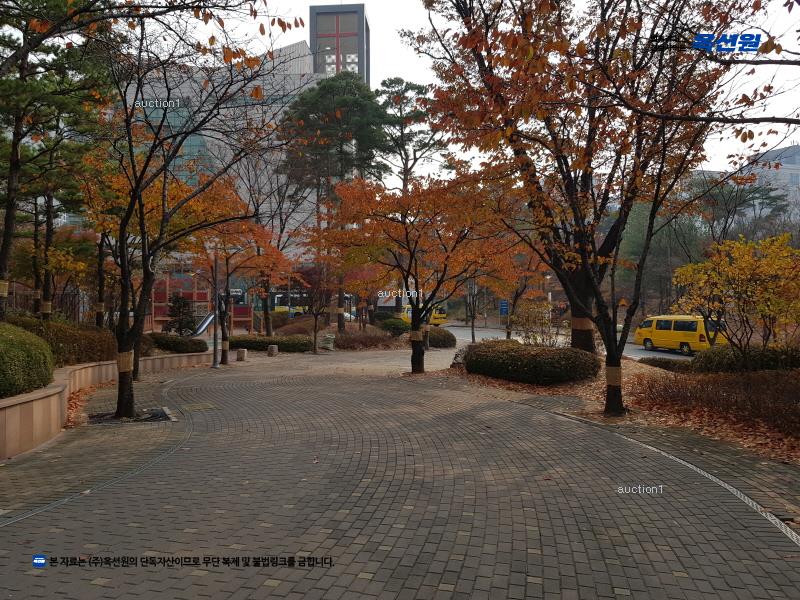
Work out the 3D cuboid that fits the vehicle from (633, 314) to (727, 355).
[{"bbox_3d":[15.450,1.820,33.400,1.860,1.980,4.900,1,-2,-25],"label":"vehicle"}]

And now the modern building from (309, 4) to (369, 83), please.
[{"bbox_3d":[-8.300,-19.000,85.000,7.400,42.500,7.300,0,-2,4],"label":"modern building"}]

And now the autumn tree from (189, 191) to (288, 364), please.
[{"bbox_3d":[-5.800,-0.810,21.600,3.500,6.100,3.500,0,-2,0],"label":"autumn tree"}]

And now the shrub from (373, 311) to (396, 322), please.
[{"bbox_3d":[-1.200,1.350,47.000,2.000,1.050,1.700,0,-2,0],"label":"shrub"}]

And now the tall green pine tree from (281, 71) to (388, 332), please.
[{"bbox_3d":[-3.815,-5.737,35.000,6.300,15.300,6.100,0,-2,0],"label":"tall green pine tree"}]

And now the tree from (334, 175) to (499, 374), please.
[{"bbox_3d":[0.571,-0.776,17.600,4.900,5.800,4.800,0,-2,0],"label":"tree"}]

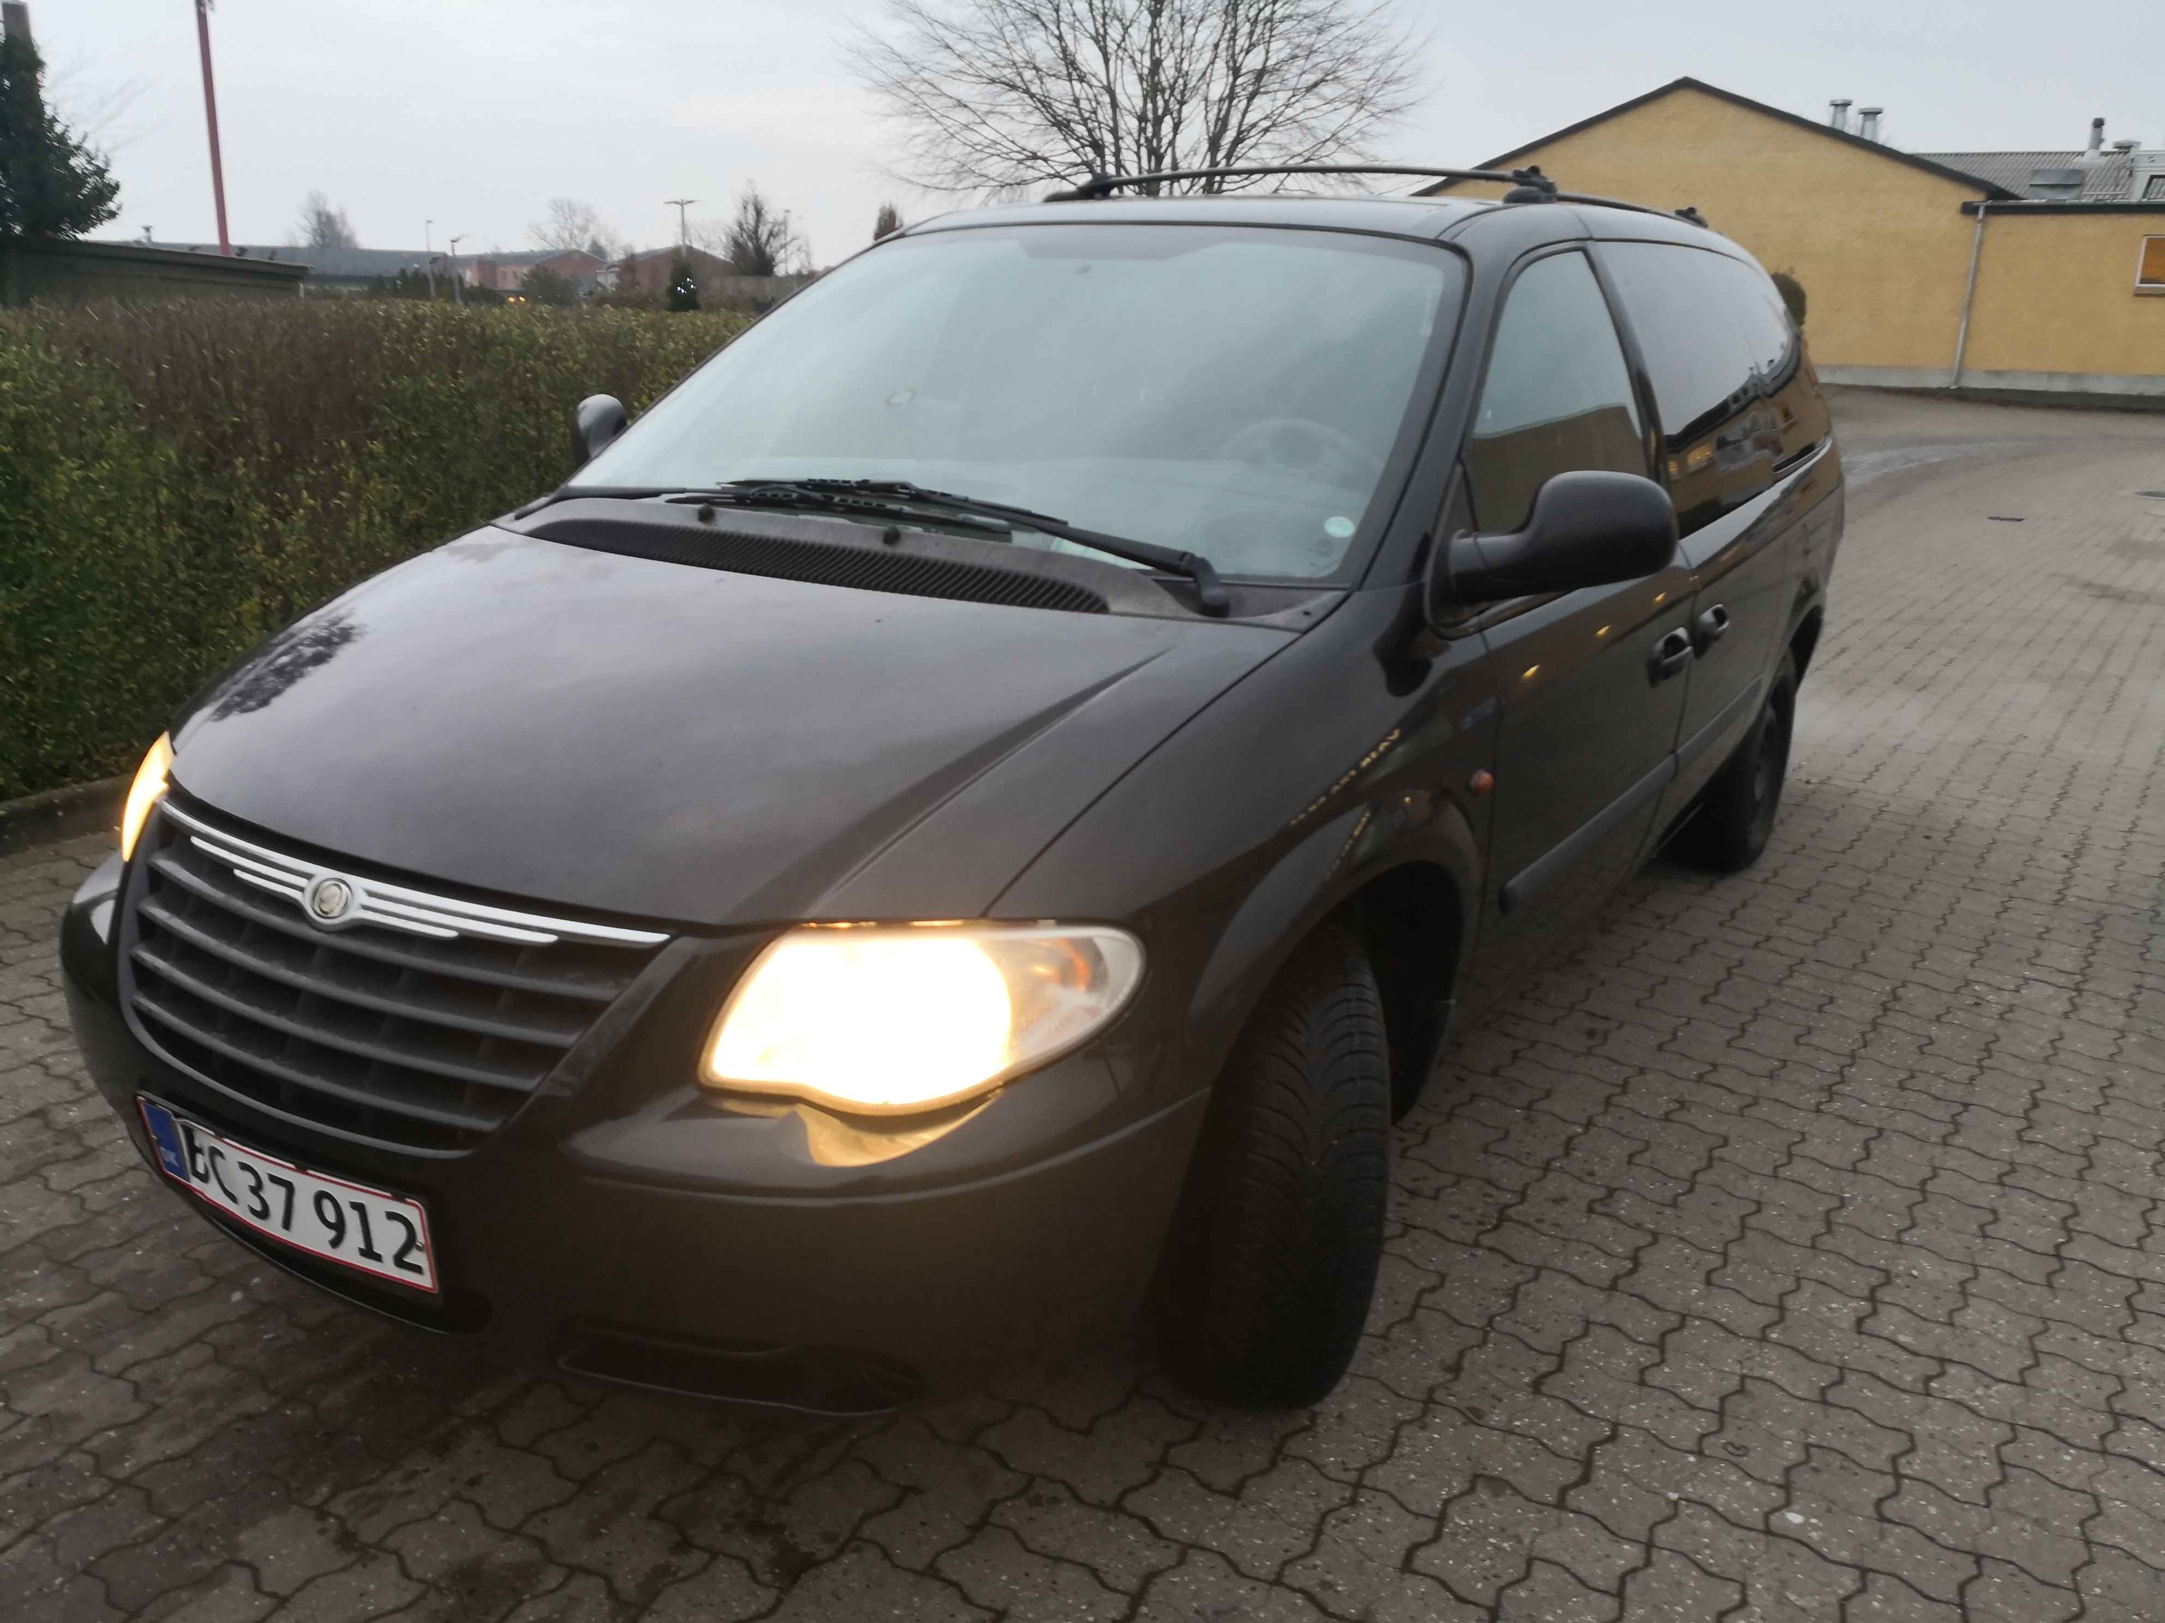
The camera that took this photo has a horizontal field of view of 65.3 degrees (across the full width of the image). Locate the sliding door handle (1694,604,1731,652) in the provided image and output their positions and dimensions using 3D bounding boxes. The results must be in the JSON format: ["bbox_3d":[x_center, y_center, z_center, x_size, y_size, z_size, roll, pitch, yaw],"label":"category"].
[{"bbox_3d":[1.292,-0.363,3.444,0.060,0.075,0.190,11,18,30],"label":"sliding door handle"}]

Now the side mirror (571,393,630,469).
[{"bbox_3d":[-0.951,-0.755,3.485,0.270,0.195,0.145,11,18,29],"label":"side mirror"}]

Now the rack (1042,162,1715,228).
[{"bbox_3d":[0.849,-1.530,4.331,1.190,0.120,2.050,11,18,30],"label":"rack"}]

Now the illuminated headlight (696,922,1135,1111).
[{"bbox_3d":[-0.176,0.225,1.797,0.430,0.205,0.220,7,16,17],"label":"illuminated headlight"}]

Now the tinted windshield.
[{"bbox_3d":[-0.141,-0.756,2.872,1.570,0.150,1.000,11,49,30],"label":"tinted windshield"}]

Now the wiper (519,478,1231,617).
[{"bbox_3d":[-0.359,-0.439,2.612,1.390,0.120,0.210,11,18,29],"label":"wiper"}]

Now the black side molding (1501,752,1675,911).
[{"bbox_3d":[0.913,0.024,2.977,0.028,0.060,1.060,10,17,28],"label":"black side molding"}]

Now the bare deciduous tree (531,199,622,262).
[{"bbox_3d":[-24.201,-25.494,80.675,4.700,7.900,4.700,-3,16,-16],"label":"bare deciduous tree"}]

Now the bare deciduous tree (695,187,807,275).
[{"bbox_3d":[-14.237,-24.396,72.706,4.600,4.900,4.600,-1,16,-11],"label":"bare deciduous tree"}]

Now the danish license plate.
[{"bbox_3d":[-0.922,0.438,1.941,0.504,0.120,0.025,11,26,29],"label":"danish license plate"}]

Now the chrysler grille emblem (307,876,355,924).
[{"bbox_3d":[-0.855,0.100,1.922,0.063,0.062,0.018,11,-7,29],"label":"chrysler grille emblem"}]

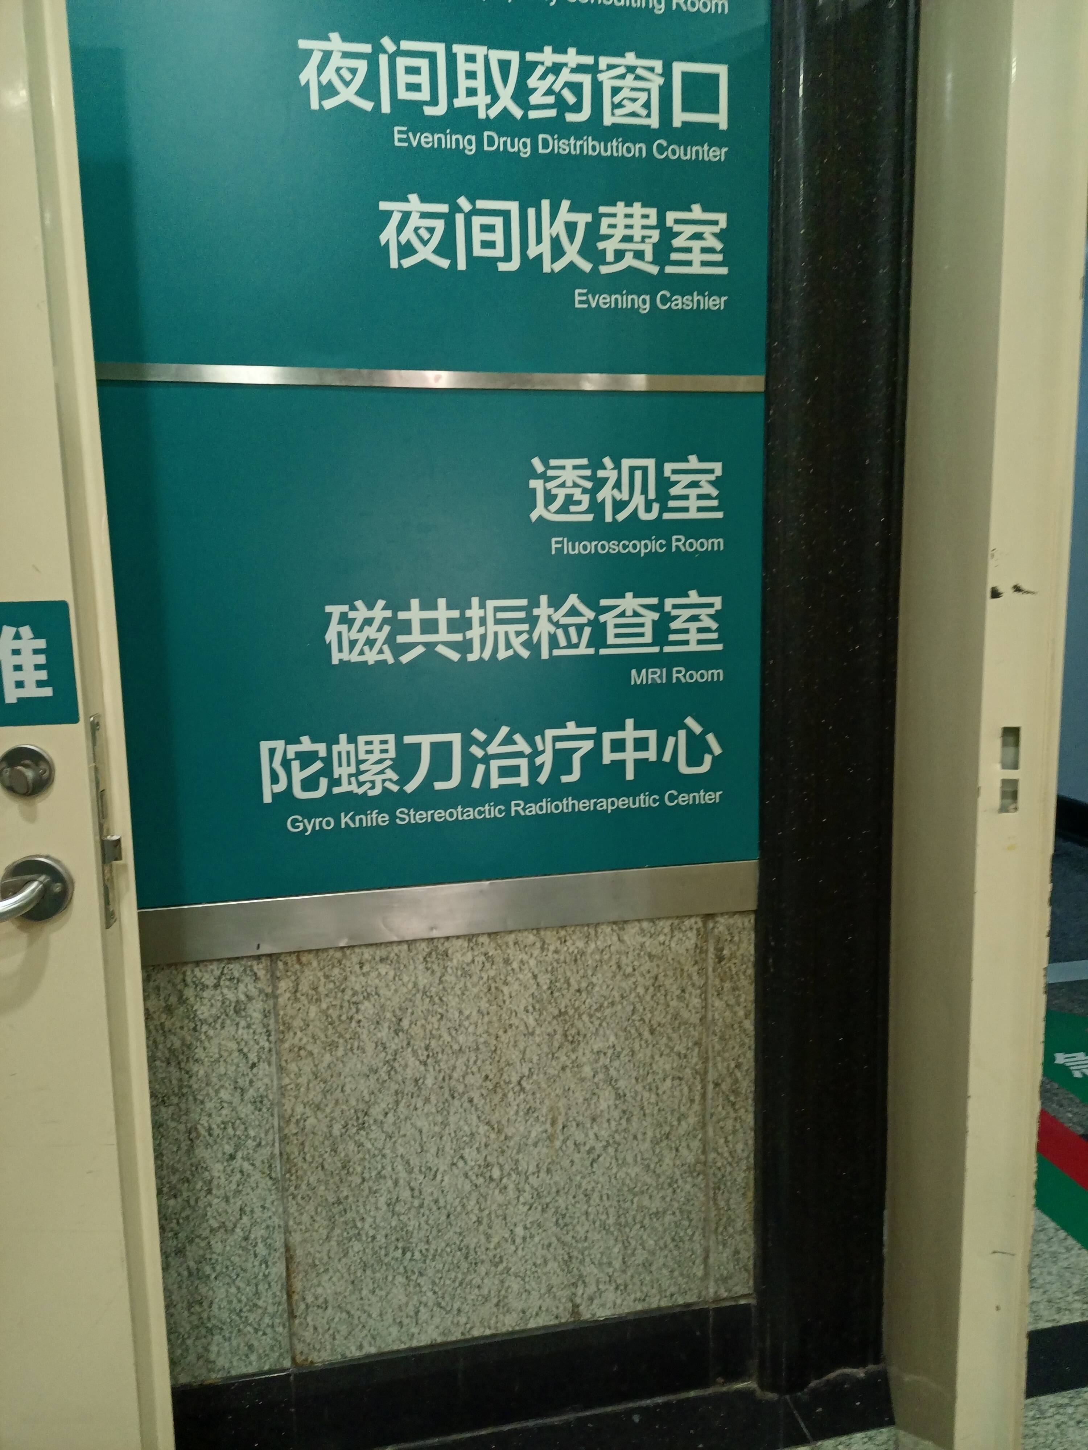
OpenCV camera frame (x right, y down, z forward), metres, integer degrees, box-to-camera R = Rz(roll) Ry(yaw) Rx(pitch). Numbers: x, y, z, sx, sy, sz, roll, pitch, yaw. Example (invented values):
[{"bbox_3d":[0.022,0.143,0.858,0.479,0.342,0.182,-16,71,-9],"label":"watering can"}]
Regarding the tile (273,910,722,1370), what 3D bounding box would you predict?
[{"bbox_3d":[-0.058,0.586,1.554,0.612,0.605,0.020,-3,8,-11],"label":"tile"}]

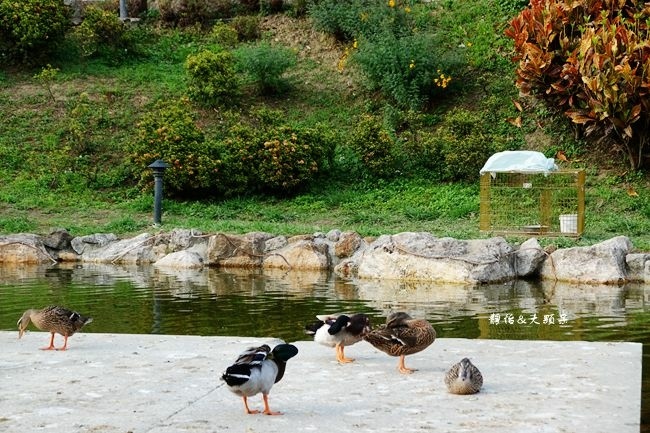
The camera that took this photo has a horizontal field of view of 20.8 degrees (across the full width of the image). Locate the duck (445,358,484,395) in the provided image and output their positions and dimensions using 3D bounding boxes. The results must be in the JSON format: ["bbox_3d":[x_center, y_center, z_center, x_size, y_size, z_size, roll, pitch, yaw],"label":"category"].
[{"bbox_3d":[0.688,0.785,8.729,0.190,0.185,0.360,0,3,5],"label":"duck"}]

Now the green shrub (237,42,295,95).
[{"bbox_3d":[-0.814,-2.025,24.200,0.840,0.700,0.800,0,3,0],"label":"green shrub"}]

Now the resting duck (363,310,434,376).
[{"bbox_3d":[0.389,0.666,9.352,0.380,0.320,0.190,0,3,-3],"label":"resting duck"}]

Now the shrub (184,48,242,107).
[{"bbox_3d":[-1.501,-1.854,23.600,0.740,0.760,0.720,0,3,0],"label":"shrub"}]

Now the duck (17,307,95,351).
[{"bbox_3d":[-1.493,0.620,9.800,0.415,0.240,0.170,0,3,-3],"label":"duck"}]

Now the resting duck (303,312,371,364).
[{"bbox_3d":[0.069,0.669,9.781,0.350,0.265,0.190,0,3,-9],"label":"resting duck"}]

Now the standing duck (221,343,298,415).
[{"bbox_3d":[-0.299,0.741,8.087,0.330,0.315,0.200,-2,4,-30],"label":"standing duck"}]

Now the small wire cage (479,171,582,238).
[{"bbox_3d":[2.183,-0.137,18.700,1.080,0.670,0.680,0,3,9],"label":"small wire cage"}]

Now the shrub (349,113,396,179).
[{"bbox_3d":[0.593,-0.875,22.100,0.600,0.790,0.600,0,3,0],"label":"shrub"}]

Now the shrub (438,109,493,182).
[{"bbox_3d":[1.617,-0.834,20.500,0.660,0.820,0.660,0,3,0],"label":"shrub"}]

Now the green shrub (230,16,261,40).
[{"bbox_3d":[-1.151,-2.735,25.600,0.440,0.380,0.420,0,3,0],"label":"green shrub"}]

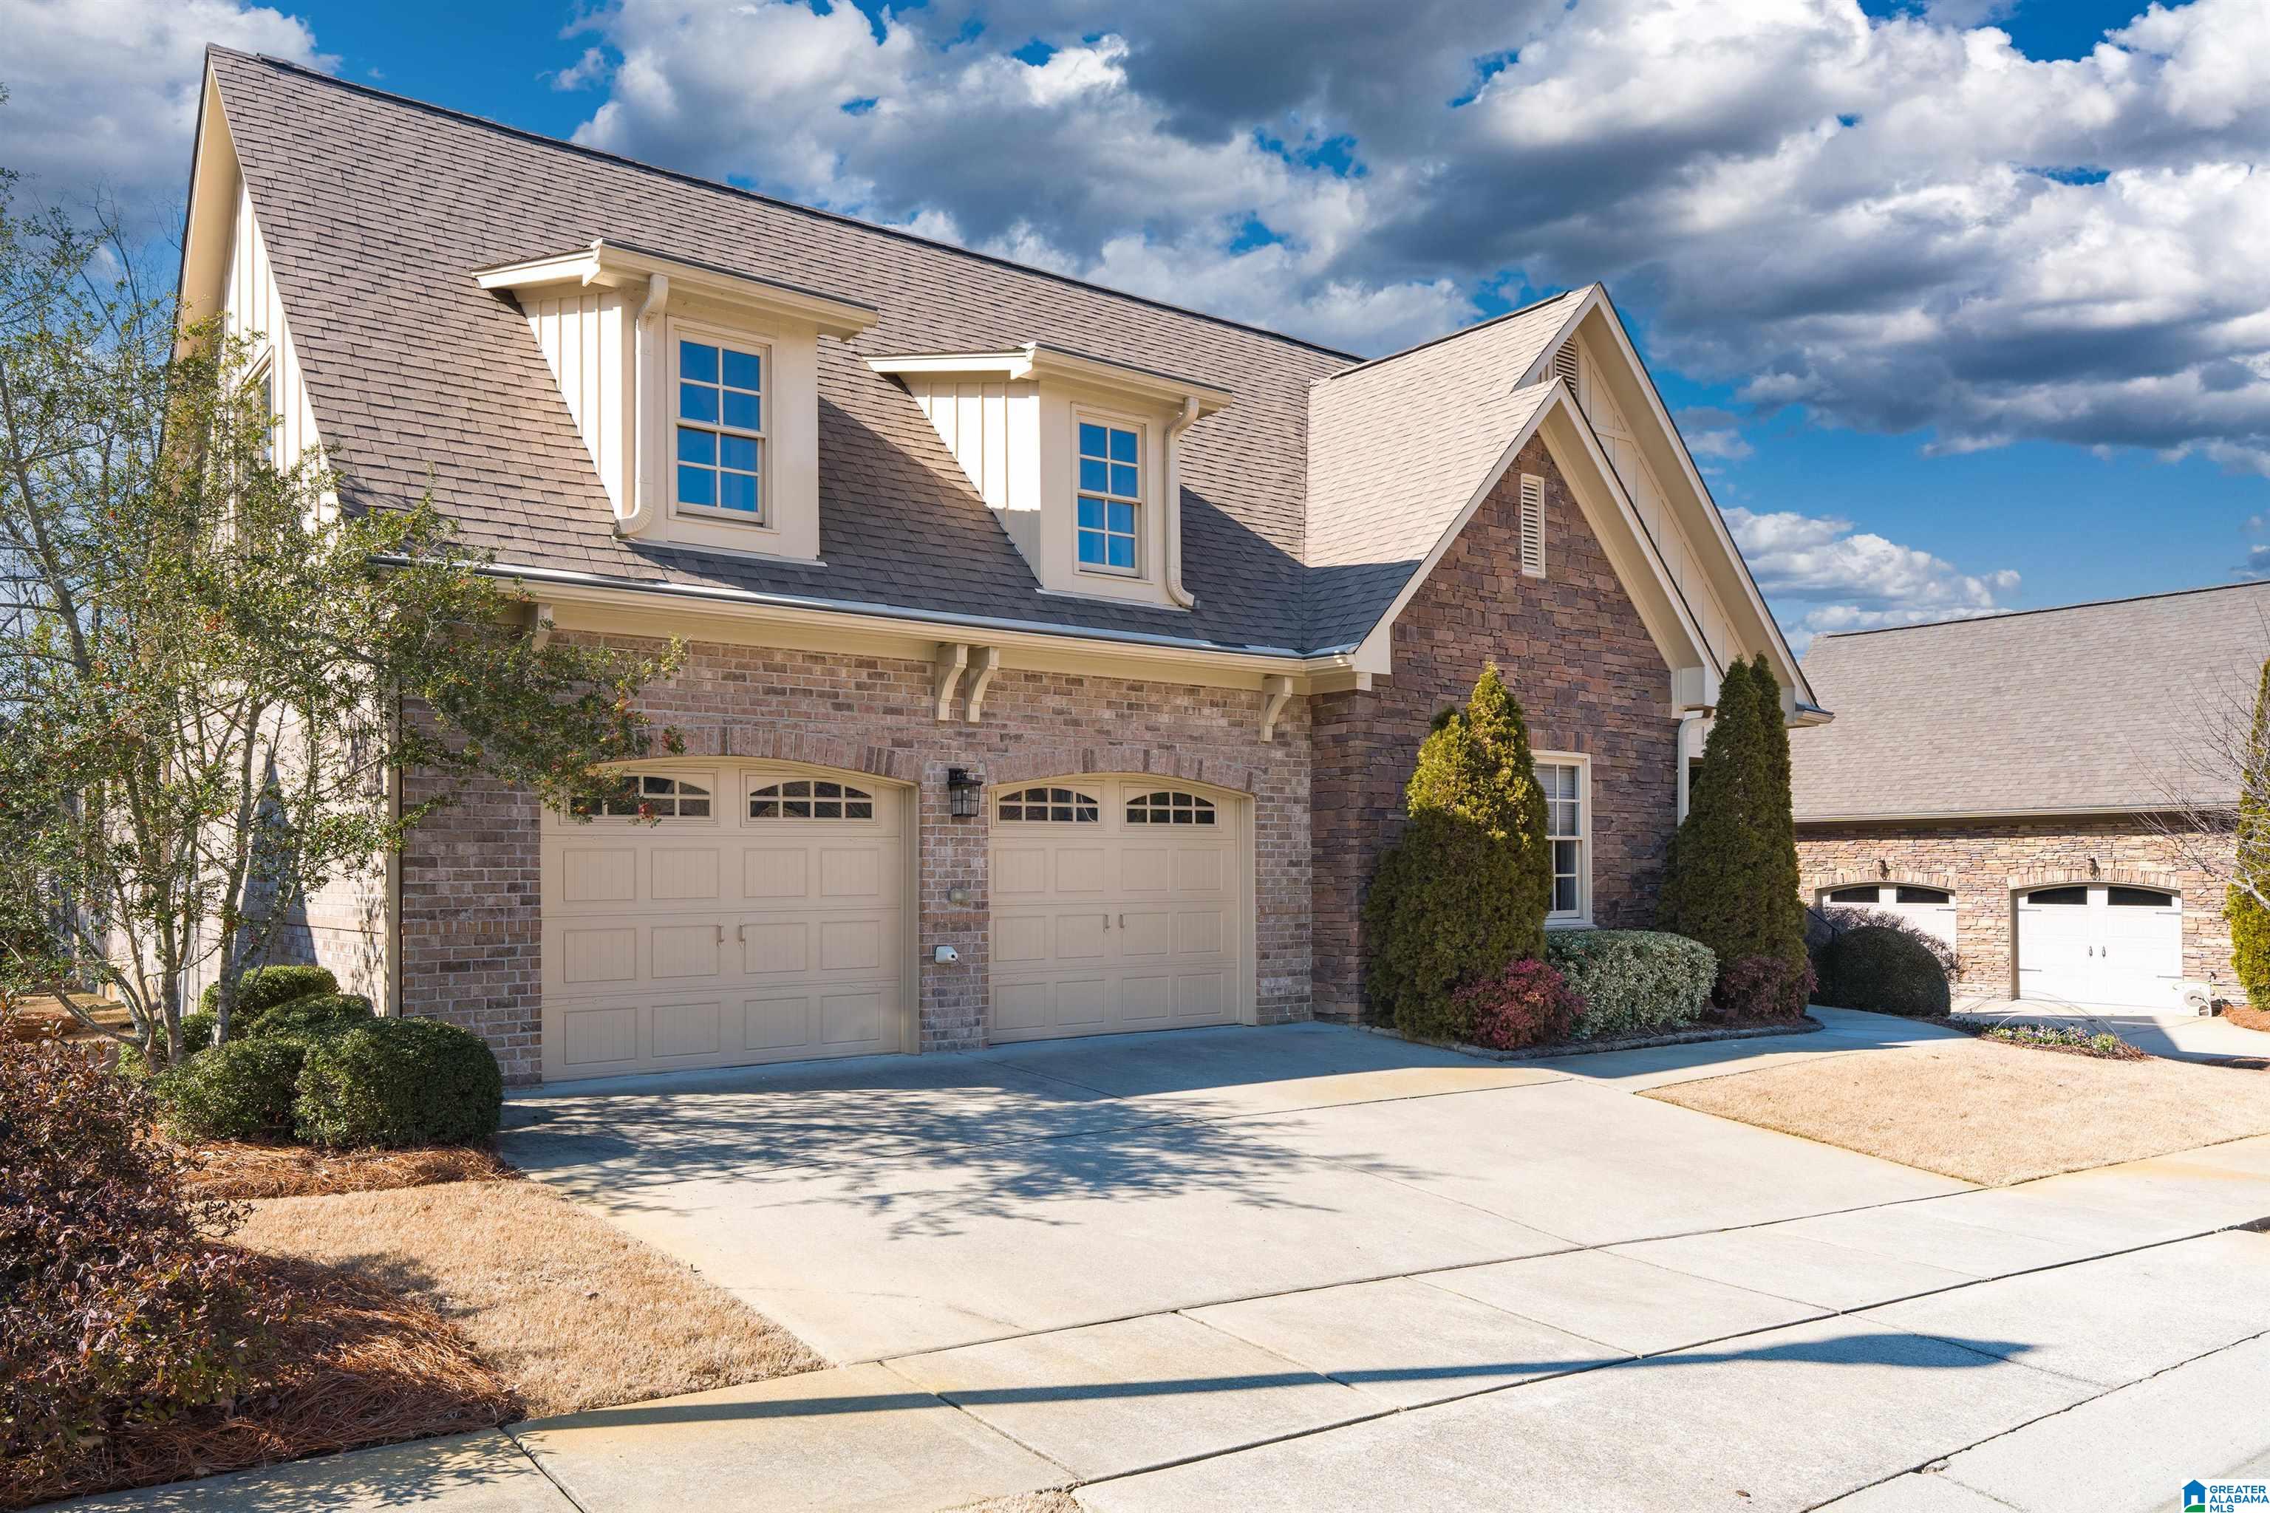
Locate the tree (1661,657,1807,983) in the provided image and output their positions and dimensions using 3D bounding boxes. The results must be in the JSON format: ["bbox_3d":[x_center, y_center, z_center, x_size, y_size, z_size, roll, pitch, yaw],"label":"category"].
[{"bbox_3d":[5.658,0.721,14.900,1.300,3.330,1.300,2,-4,-37],"label":"tree"}]

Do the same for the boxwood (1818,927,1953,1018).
[{"bbox_3d":[7.321,2.070,15.400,1.250,0.820,1.250,2,-4,-37],"label":"boxwood"}]

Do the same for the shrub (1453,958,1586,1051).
[{"bbox_3d":[2.924,1.872,11.950,0.980,0.670,0.900,0,-3,0],"label":"shrub"}]

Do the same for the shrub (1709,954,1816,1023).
[{"bbox_3d":[5.616,2.057,14.100,0.920,0.570,0.850,2,-4,-37],"label":"shrub"}]

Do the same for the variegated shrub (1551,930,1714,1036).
[{"bbox_3d":[4.090,1.895,13.100,1.500,0.780,0.950,2,-4,-37],"label":"variegated shrub"}]

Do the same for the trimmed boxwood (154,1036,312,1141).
[{"bbox_3d":[-4.787,1.722,8.400,0.840,0.510,0.840,2,-4,-37],"label":"trimmed boxwood"}]

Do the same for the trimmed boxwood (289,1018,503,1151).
[{"bbox_3d":[-3.810,1.650,8.150,0.980,0.600,0.960,2,-4,-37],"label":"trimmed boxwood"}]

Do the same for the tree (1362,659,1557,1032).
[{"bbox_3d":[2.573,0.766,12.600,1.400,2.970,1.400,0,-3,0],"label":"tree"}]

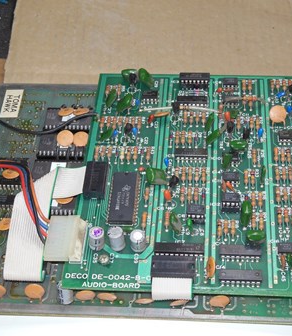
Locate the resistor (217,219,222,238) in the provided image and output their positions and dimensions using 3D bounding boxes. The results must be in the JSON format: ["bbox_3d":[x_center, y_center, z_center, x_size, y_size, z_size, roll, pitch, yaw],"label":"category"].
[{"bbox_3d":[0.040,0.033,0.354,0.003,0.003,0.009,2,52,6],"label":"resistor"}]

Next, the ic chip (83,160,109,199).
[{"bbox_3d":[-0.029,0.007,0.375,0.012,0.007,0.023,1,48,6],"label":"ic chip"}]

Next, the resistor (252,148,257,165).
[{"bbox_3d":[0.063,-0.006,0.377,0.003,0.003,0.008,1,50,6],"label":"resistor"}]

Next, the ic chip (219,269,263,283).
[{"bbox_3d":[0.049,0.056,0.335,0.021,0.004,0.007,1,52,6],"label":"ic chip"}]

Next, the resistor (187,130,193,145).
[{"bbox_3d":[0.027,-0.018,0.389,0.003,0.003,0.007,1,50,6],"label":"resistor"}]

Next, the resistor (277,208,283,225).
[{"bbox_3d":[0.073,0.026,0.351,0.002,0.002,0.007,1,49,6],"label":"resistor"}]

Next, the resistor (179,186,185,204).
[{"bbox_3d":[0.021,0.015,0.362,0.003,0.003,0.008,1,50,6],"label":"resistor"}]

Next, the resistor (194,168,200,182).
[{"bbox_3d":[0.030,0.004,0.376,0.003,0.003,0.008,1,48,6],"label":"resistor"}]

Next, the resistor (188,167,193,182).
[{"bbox_3d":[0.026,0.004,0.379,0.003,0.003,0.008,1,52,6],"label":"resistor"}]

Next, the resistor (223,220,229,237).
[{"bbox_3d":[0.044,0.033,0.354,0.003,0.003,0.007,1,52,5],"label":"resistor"}]

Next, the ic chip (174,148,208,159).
[{"bbox_3d":[0.027,-0.008,0.385,0.019,0.004,0.007,1,49,6],"label":"ic chip"}]

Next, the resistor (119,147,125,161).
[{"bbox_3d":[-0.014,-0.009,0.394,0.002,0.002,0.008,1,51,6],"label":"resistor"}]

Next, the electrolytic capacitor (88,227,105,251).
[{"bbox_3d":[-0.026,0.038,0.345,0.008,0.011,0.008,1,49,6],"label":"electrolytic capacitor"}]

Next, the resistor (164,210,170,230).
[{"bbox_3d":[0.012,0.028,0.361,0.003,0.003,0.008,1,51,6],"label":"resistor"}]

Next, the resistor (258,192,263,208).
[{"bbox_3d":[0.064,0.018,0.360,0.003,0.003,0.008,1,48,6],"label":"resistor"}]

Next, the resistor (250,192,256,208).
[{"bbox_3d":[0.060,0.017,0.360,0.002,0.002,0.007,1,49,6],"label":"resistor"}]

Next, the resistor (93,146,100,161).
[{"bbox_3d":[-0.029,-0.009,0.394,0.003,0.003,0.009,3,52,7],"label":"resistor"}]

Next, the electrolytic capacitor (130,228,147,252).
[{"bbox_3d":[-0.004,0.039,0.346,0.008,0.011,0.008,1,52,6],"label":"electrolytic capacitor"}]

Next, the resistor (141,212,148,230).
[{"bbox_3d":[-0.001,0.028,0.352,0.003,0.003,0.008,1,50,6],"label":"resistor"}]

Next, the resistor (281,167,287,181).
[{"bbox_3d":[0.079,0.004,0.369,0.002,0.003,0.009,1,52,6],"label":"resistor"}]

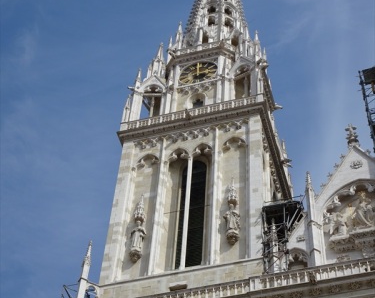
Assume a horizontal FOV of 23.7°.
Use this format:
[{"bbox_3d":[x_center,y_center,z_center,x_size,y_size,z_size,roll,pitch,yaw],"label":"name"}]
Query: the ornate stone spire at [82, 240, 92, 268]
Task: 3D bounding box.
[{"bbox_3d":[-6.575,6.951,59.980,0.550,2.515,0.550,-12,-53,13],"label":"ornate stone spire"}]

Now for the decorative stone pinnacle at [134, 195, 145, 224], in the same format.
[{"bbox_3d":[-3.283,4.173,63.056,0.720,2.790,0.700,-12,-53,13],"label":"decorative stone pinnacle"}]

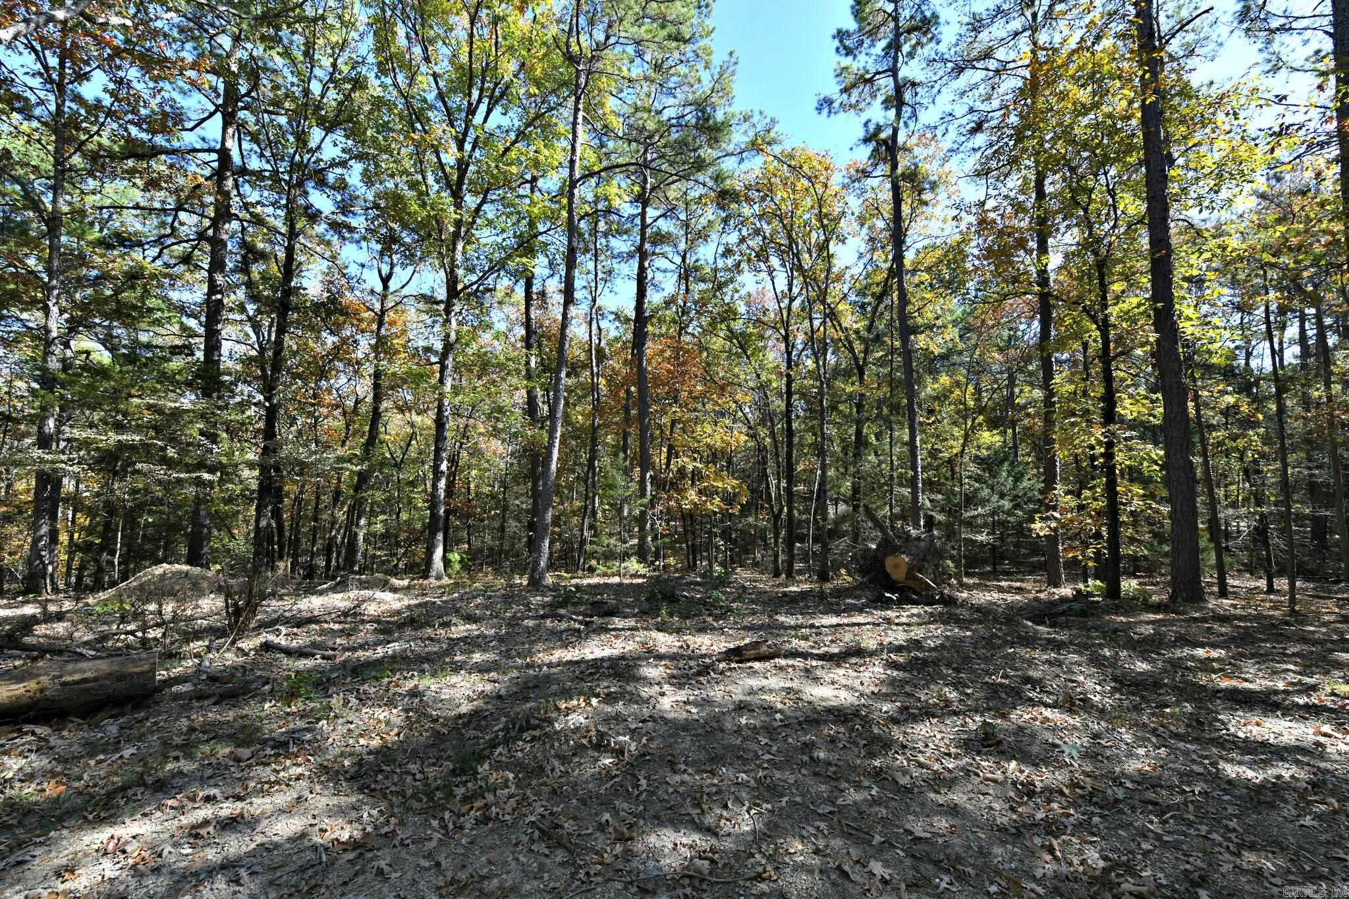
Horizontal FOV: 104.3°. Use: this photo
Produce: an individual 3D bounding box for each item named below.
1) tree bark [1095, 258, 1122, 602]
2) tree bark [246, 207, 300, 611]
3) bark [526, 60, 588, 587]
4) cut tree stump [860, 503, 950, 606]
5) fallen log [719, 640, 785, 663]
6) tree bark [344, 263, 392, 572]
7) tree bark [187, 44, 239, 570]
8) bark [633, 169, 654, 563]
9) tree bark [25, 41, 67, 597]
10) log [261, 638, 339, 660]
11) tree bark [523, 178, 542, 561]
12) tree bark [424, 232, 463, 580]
[{"bbox_3d":[6.428,-0.358,7.787,0.220,5.100,0.220,-2,-5,40],"label":"tree bark"},{"bbox_3d":[-6.175,-0.771,8.108,0.220,6.136,0.210,3,-4,0],"label":"tree bark"},{"bbox_3d":[-1.929,-2.287,8.831,0.380,9.061,0.380,5,-4,-13],"label":"bark"},{"bbox_3d":[3.417,1.568,7.800,1.300,1.350,1.150,-2,-5,23],"label":"cut tree stump"},{"bbox_3d":[0.702,1.861,4.806,0.600,0.140,0.200,2,-4,-21],"label":"fallen log"},{"bbox_3d":[-5.851,-0.660,10.105,0.240,6.044,0.230,4,-4,0],"label":"tree bark"},{"bbox_3d":[-9.239,-3.015,10.572,0.340,10.934,0.340,0,-4,0],"label":"tree bark"},{"bbox_3d":[-0.643,-1.951,11.522,0.290,8.788,0.290,0,-4,-3],"label":"bark"},{"bbox_3d":[-10.003,-2.259,8.408,0.250,9.072,0.250,-2,-4,0],"label":"tree bark"},{"bbox_3d":[-3.520,1.889,4.925,0.987,0.110,0.140,-1,-4,19],"label":"log"},{"bbox_3d":[-3.072,-1.886,11.514,0.260,8.571,0.260,-1,-4,-15],"label":"tree bark"},{"bbox_3d":[-4.061,-0.844,9.327,0.380,6.208,0.380,4,-5,-24],"label":"tree bark"}]

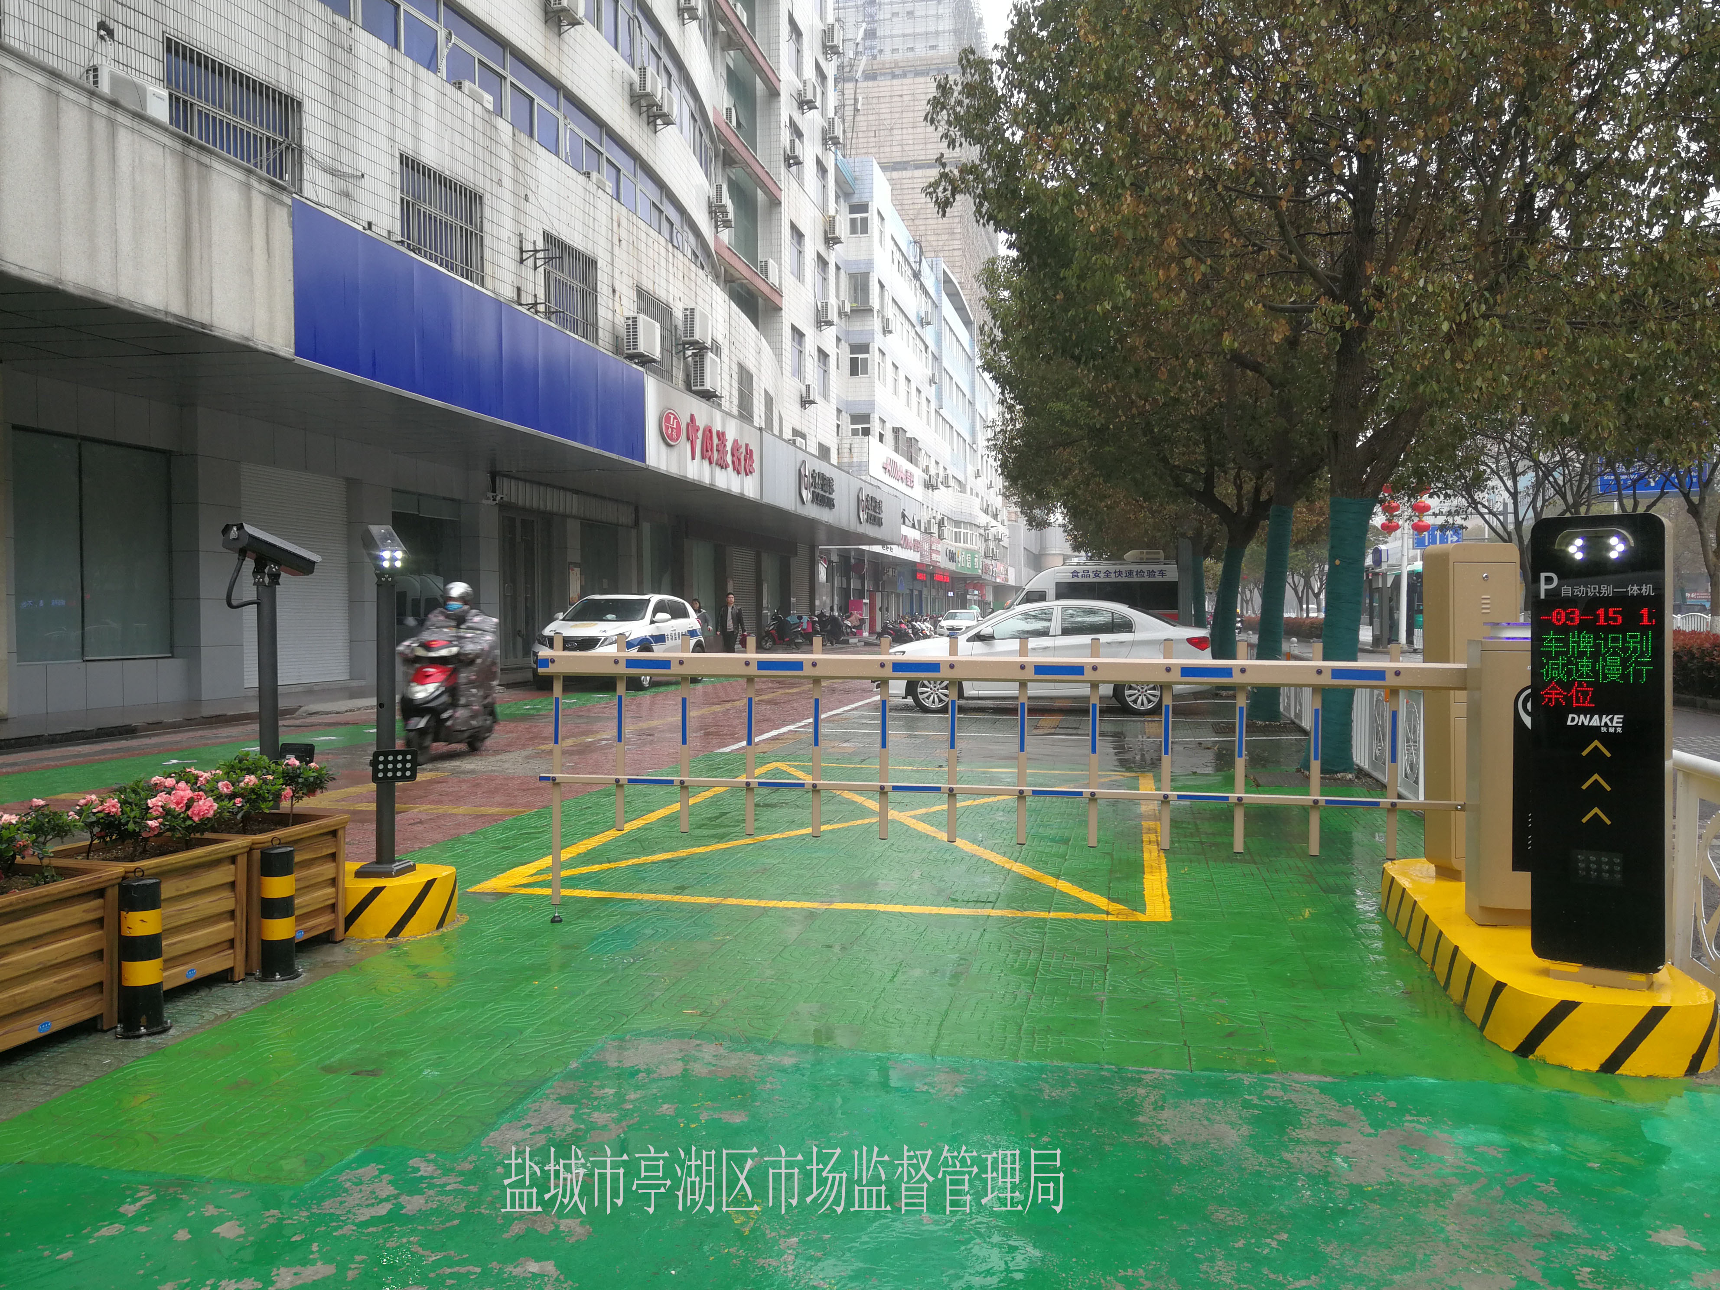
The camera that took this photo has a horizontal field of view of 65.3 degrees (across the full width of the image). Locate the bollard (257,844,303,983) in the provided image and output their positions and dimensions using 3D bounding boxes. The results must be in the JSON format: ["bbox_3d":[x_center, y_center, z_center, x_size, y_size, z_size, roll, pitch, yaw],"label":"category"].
[{"bbox_3d":[-2.160,0.984,4.980,0.155,0.490,0.155,-1,2,-24],"label":"bollard"}]

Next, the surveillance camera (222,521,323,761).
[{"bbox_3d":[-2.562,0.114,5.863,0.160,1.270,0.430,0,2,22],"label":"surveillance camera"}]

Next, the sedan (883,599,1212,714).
[{"bbox_3d":[2.540,0.152,18.429,4.480,1.480,1.800,0,1,7],"label":"sedan"}]

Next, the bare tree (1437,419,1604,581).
[{"bbox_3d":[14.764,-2.313,29.953,3.800,5.800,3.800,0,1,12],"label":"bare tree"}]

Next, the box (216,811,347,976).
[{"bbox_3d":[-2.477,0.970,5.366,0.600,0.500,0.600,0,1,14],"label":"box"}]

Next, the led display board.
[{"bbox_3d":[2.290,0.289,4.142,0.360,1.380,0.200,1,2,35],"label":"led display board"}]

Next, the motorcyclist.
[{"bbox_3d":[-3.828,0.227,12.594,0.700,1.640,1.700,0,1,5],"label":"motorcyclist"}]

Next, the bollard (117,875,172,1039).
[{"bbox_3d":[-2.321,0.999,4.345,0.155,0.490,0.155,-1,2,-28],"label":"bollard"}]

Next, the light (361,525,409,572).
[{"bbox_3d":[-2.105,-0.429,5.944,0.120,0.120,0.370,-1,21,-29],"label":"light"}]

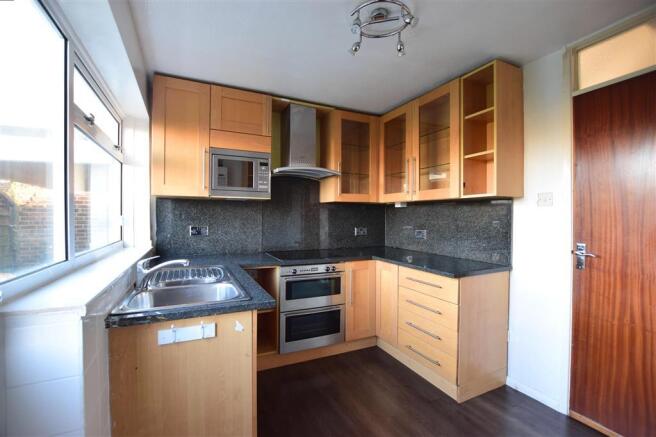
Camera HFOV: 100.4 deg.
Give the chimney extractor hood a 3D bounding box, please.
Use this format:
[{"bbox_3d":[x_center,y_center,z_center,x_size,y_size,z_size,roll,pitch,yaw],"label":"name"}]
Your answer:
[{"bbox_3d":[-0.269,-0.751,2.675,0.632,0.704,0.472,0,0,-25],"label":"chimney extractor hood"}]

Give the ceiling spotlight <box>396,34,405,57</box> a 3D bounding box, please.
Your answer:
[{"bbox_3d":[0.432,-1.031,1.628,0.043,0.121,0.043,0,0,0],"label":"ceiling spotlight"}]

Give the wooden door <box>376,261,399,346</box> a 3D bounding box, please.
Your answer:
[{"bbox_3d":[0.548,0.757,2.500,0.022,0.707,0.302,0,0,-26],"label":"wooden door"}]

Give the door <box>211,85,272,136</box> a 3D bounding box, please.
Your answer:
[{"bbox_3d":[-0.747,-0.923,2.383,0.509,0.368,0.022,0,0,-25],"label":"door"}]

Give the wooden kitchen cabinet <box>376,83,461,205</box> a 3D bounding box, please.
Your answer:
[{"bbox_3d":[0.934,-0.629,2.617,0.307,0.934,0.976,0,0,-28],"label":"wooden kitchen cabinet"}]

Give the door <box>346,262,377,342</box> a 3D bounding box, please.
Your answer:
[{"bbox_3d":[0.306,0.760,2.569,0.331,0.717,0.025,0,0,-26],"label":"door"}]

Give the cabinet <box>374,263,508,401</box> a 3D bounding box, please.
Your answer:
[{"bbox_3d":[0.987,0.842,2.239,0.566,0.866,0.601,0,0,-28],"label":"cabinet"}]

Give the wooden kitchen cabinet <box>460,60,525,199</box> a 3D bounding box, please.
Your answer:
[{"bbox_3d":[1.224,-0.627,2.062,0.307,0.934,0.276,0,0,-28],"label":"wooden kitchen cabinet"}]

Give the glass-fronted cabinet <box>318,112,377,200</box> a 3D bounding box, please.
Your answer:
[{"bbox_3d":[0.258,-0.633,3.006,0.546,0.934,0.311,0,0,-25],"label":"glass-fronted cabinet"}]

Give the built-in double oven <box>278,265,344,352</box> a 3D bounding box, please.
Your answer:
[{"bbox_3d":[-0.231,0.760,2.614,0.603,0.717,0.563,0,0,-25],"label":"built-in double oven"}]

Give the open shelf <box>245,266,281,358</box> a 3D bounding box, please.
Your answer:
[{"bbox_3d":[-0.635,0.757,2.428,0.287,0.717,0.563,0,0,-25],"label":"open shelf"}]

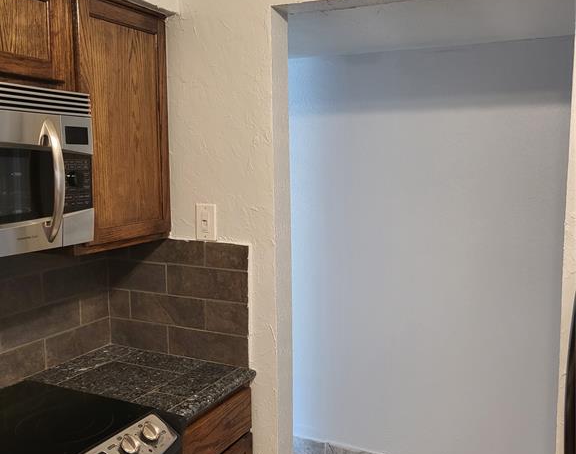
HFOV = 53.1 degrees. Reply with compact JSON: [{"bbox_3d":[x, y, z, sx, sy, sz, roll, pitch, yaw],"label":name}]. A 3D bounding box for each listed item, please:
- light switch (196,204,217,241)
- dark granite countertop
[{"bbox_3d":[-0.275,-0.014,1.922,0.078,0.122,0.013,3,8,27],"label":"light switch"},{"bbox_3d":[-0.472,0.507,1.883,0.638,0.040,0.377,3,8,27],"label":"dark granite countertop"}]

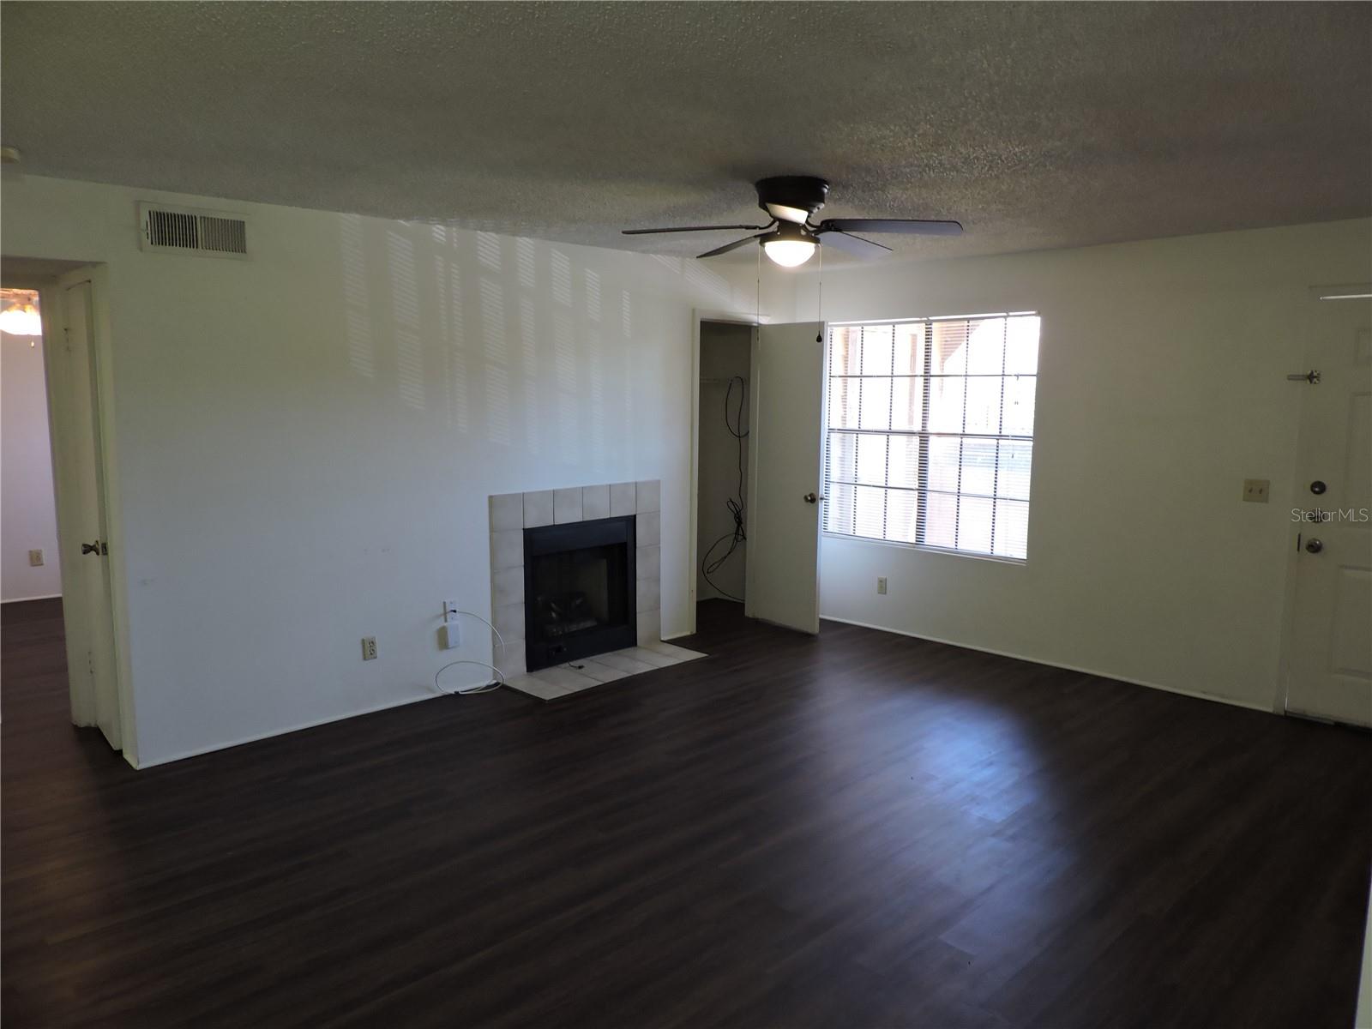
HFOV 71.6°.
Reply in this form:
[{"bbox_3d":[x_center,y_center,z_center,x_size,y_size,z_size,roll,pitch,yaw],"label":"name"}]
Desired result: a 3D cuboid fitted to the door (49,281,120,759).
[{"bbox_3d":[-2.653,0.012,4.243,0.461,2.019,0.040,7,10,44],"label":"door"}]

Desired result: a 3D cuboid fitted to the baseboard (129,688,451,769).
[{"bbox_3d":[-1.741,0.998,4.576,0.016,0.038,1.612,7,10,44],"label":"baseboard"}]

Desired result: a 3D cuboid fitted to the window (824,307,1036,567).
[{"bbox_3d":[1.513,-0.514,6.106,1.487,1.439,0.045,7,10,44],"label":"window"}]

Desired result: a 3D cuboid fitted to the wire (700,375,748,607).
[{"bbox_3d":[0.296,-0.194,7.205,0.360,1.698,0.170,7,10,44],"label":"wire"}]

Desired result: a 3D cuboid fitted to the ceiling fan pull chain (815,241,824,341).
[{"bbox_3d":[0.526,-0.879,3.756,0.022,0.385,0.022,1,7,6],"label":"ceiling fan pull chain"}]

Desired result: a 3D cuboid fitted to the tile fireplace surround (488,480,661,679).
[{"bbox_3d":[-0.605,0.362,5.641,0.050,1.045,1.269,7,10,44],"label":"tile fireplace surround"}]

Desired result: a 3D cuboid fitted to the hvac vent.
[{"bbox_3d":[-2.038,-1.177,3.976,0.030,0.193,0.428,7,10,44],"label":"hvac vent"}]

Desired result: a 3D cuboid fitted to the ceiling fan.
[{"bbox_3d":[0.417,-1.125,3.733,1.310,0.330,1.280,1,7,6],"label":"ceiling fan"}]

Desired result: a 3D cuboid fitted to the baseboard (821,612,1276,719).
[{"bbox_3d":[1.860,0.854,5.875,3.085,0.040,0.016,7,10,44],"label":"baseboard"}]

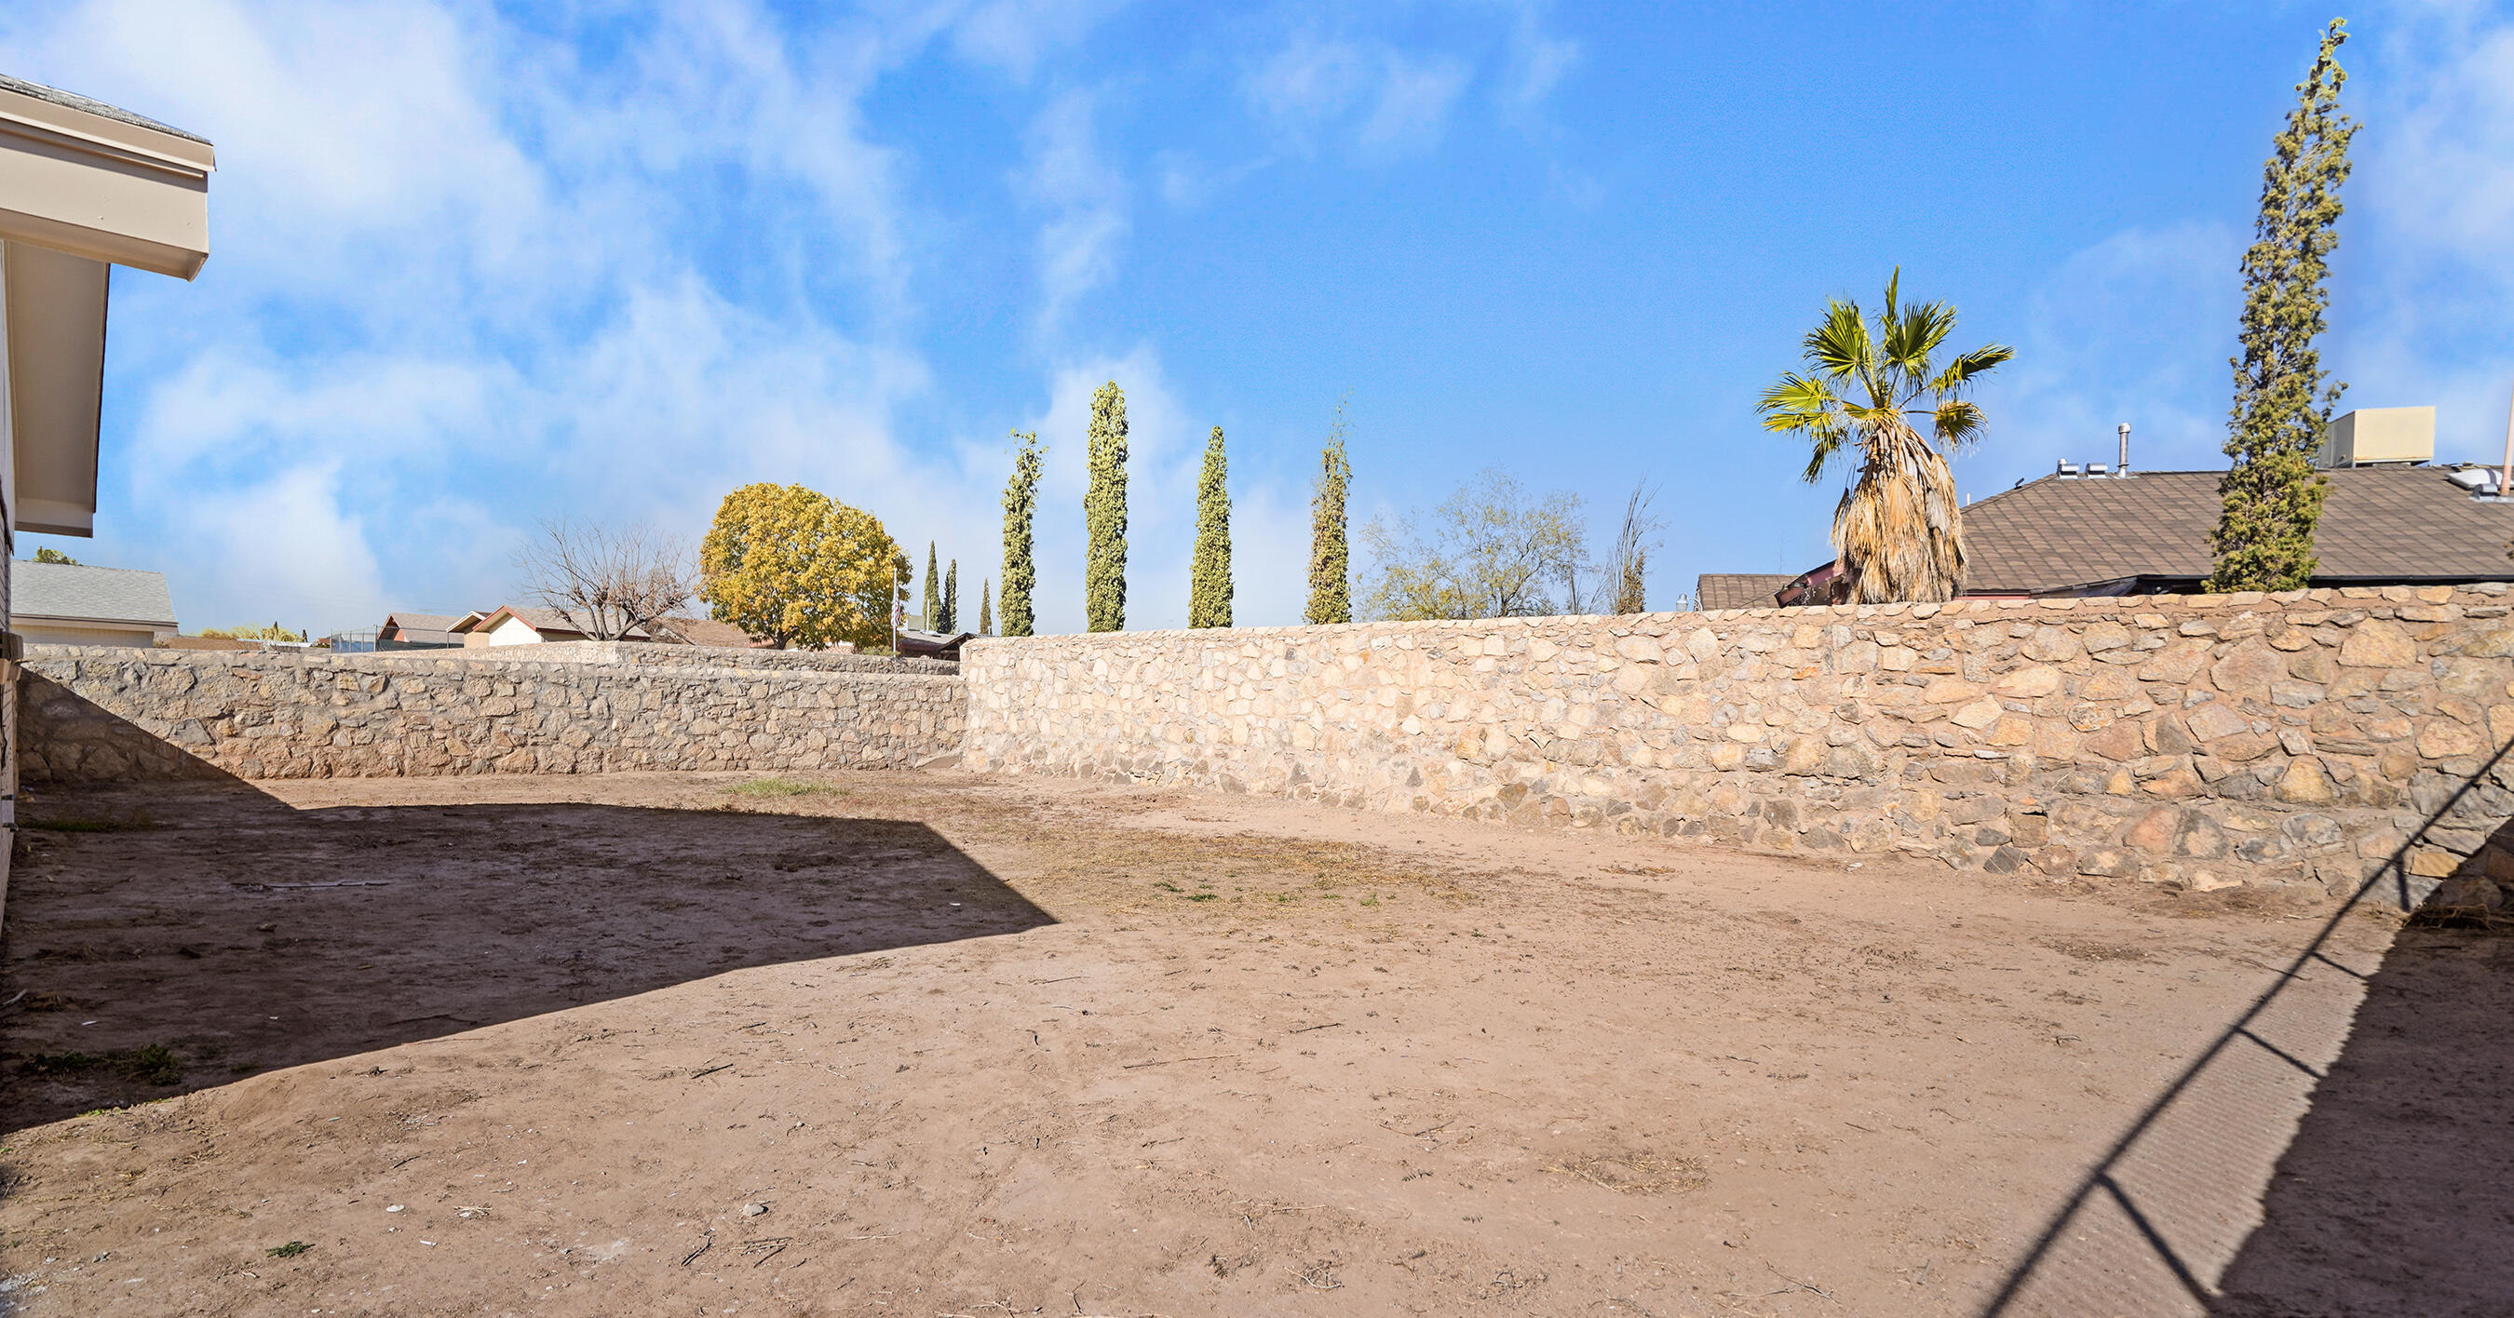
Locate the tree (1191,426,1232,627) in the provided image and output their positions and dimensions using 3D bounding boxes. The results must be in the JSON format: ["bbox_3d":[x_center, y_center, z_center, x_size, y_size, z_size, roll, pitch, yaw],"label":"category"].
[{"bbox_3d":[-0.602,-0.774,14.908,0.550,4.640,0.550,0,-1,0],"label":"tree"}]

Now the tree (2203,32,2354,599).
[{"bbox_3d":[8.076,-1.780,8.818,1.190,6.530,0.980,0,-1,0],"label":"tree"}]

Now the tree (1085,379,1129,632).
[{"bbox_3d":[-2.179,-1.259,16.213,0.630,5.630,0.630,0,-1,0],"label":"tree"}]

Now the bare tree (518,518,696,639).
[{"bbox_3d":[-16.294,-0.937,28.010,4.480,5.220,4.260,0,-1,0],"label":"bare tree"}]

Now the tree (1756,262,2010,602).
[{"bbox_3d":[5.851,-1.060,10.411,2.360,5.120,2.310,0,-1,0],"label":"tree"}]

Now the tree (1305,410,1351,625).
[{"bbox_3d":[0.873,-0.774,13.808,0.560,4.620,0.560,0,-1,0],"label":"tree"}]

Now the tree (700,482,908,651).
[{"bbox_3d":[-13.778,-1.826,34.019,6.340,7.110,6.020,0,-1,0],"label":"tree"}]

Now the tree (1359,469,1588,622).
[{"bbox_3d":[3.885,-0.909,20.010,4.080,5.010,3.870,0,-1,0],"label":"tree"}]

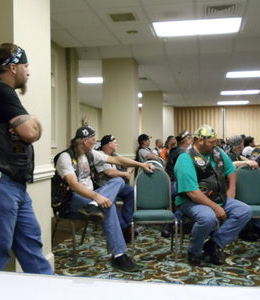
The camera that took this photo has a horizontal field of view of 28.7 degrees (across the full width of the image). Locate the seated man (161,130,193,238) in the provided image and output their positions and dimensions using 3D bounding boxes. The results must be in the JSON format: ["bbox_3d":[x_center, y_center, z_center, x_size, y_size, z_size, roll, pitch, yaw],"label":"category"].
[{"bbox_3d":[0.743,0.423,6.350,0.800,1.300,0.580,-1,0,-26],"label":"seated man"}]

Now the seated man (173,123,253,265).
[{"bbox_3d":[0.818,0.405,4.980,0.620,1.320,0.750,-1,0,-25],"label":"seated man"}]

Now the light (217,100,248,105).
[{"bbox_3d":[3.768,-1.727,18.600,1.220,0.080,0.610,-1,0,8],"label":"light"}]

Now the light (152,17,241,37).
[{"bbox_3d":[0.907,-1.658,6.880,1.220,0.080,0.610,-1,0,8],"label":"light"}]

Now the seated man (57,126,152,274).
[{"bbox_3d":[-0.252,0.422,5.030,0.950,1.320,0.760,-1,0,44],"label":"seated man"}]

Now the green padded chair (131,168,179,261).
[{"bbox_3d":[0.245,0.625,5.200,0.450,0.900,0.560,-1,0,3],"label":"green padded chair"}]

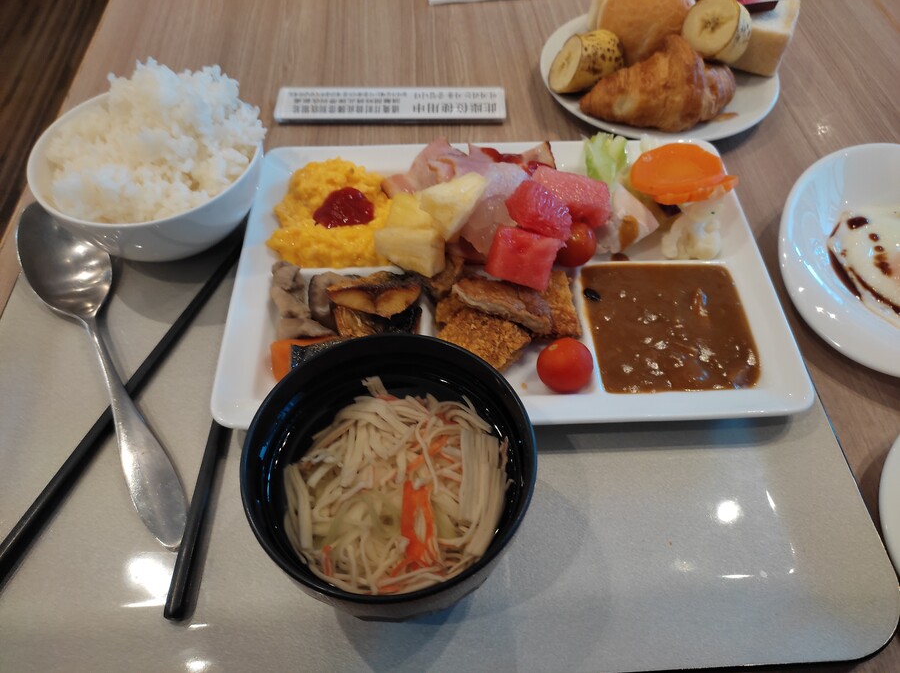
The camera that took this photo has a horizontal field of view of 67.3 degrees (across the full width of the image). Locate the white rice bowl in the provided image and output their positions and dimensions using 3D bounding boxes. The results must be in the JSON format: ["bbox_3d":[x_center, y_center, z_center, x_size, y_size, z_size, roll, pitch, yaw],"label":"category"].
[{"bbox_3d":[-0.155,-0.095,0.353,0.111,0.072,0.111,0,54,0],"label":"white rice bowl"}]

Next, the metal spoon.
[{"bbox_3d":[-0.172,0.005,0.329,0.055,0.024,0.227,-26,60,-18],"label":"metal spoon"}]

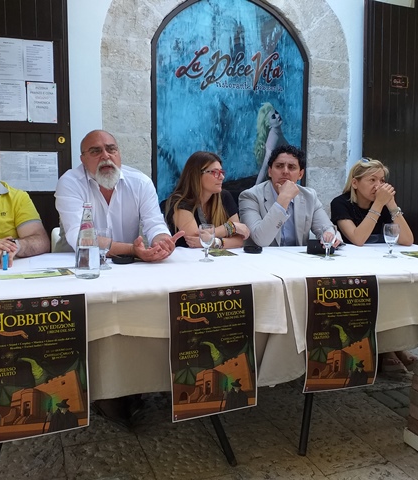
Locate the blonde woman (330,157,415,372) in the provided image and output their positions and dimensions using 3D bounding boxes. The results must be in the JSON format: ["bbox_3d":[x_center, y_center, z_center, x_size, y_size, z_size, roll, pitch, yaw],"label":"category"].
[{"bbox_3d":[0.956,0.154,2.929,0.520,1.252,0.800,-2,6,-19],"label":"blonde woman"}]

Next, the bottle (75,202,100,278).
[{"bbox_3d":[-0.455,-0.002,1.858,0.092,0.272,0.092,0,6,0],"label":"bottle"}]

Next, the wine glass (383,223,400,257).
[{"bbox_3d":[0.871,0.002,2.381,0.077,0.162,0.077,0,6,0],"label":"wine glass"}]

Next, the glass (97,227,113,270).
[{"bbox_3d":[-0.426,0.034,2.045,0.074,0.163,0.074,0,6,0],"label":"glass"}]

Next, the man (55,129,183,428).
[{"bbox_3d":[-0.463,0.151,2.497,0.640,1.343,0.850,-1,6,-13],"label":"man"}]

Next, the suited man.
[{"bbox_3d":[0.415,0.137,2.807,0.600,1.309,0.820,-1,6,-9],"label":"suited man"}]

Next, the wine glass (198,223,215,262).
[{"bbox_3d":[-0.009,0.013,2.261,0.074,0.163,0.074,0,6,0],"label":"wine glass"}]

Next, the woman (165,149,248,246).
[{"bbox_3d":[-0.014,0.162,2.749,0.520,1.271,0.800,-3,6,-28],"label":"woman"}]

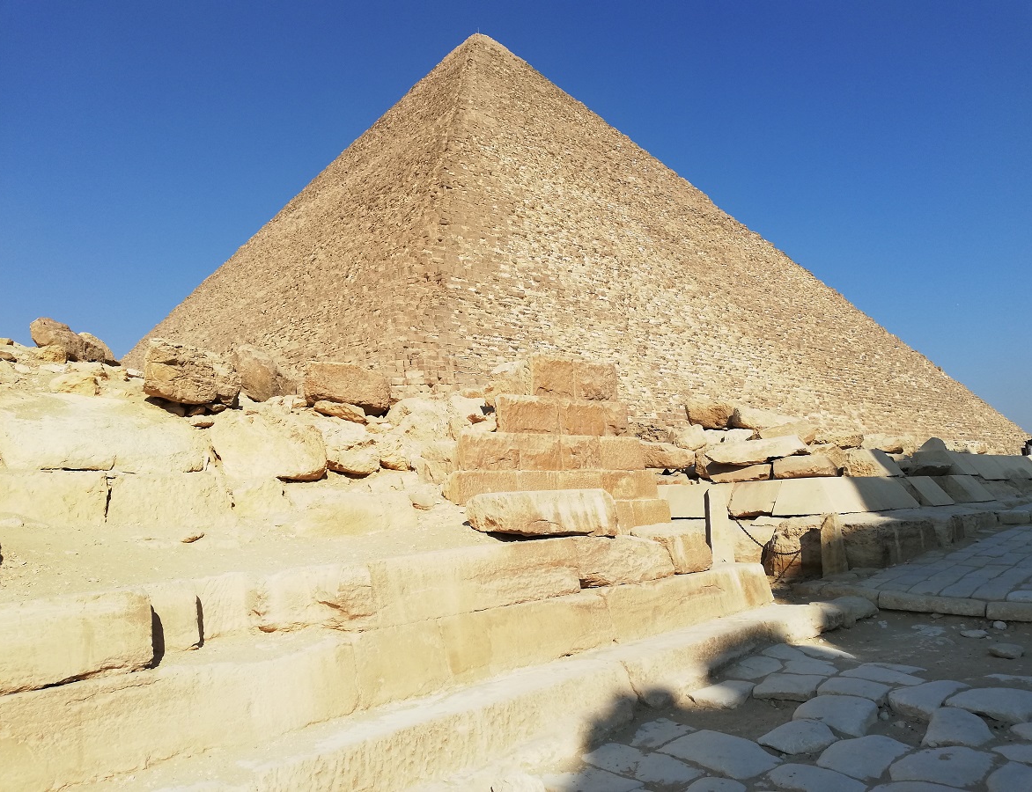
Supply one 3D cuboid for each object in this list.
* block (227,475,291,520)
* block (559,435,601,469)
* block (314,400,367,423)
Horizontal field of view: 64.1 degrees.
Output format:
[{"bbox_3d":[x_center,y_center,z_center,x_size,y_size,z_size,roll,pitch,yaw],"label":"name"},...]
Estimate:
[{"bbox_3d":[-3.015,1.226,9.667,0.720,0.550,0.600,2,-10,-25],"label":"block"},{"bbox_3d":[0.813,0.889,12.787,0.880,0.500,0.500,5,-11,-40],"label":"block"},{"bbox_3d":[-2.218,0.198,10.400,0.620,0.170,0.380,18,-17,-26],"label":"block"}]

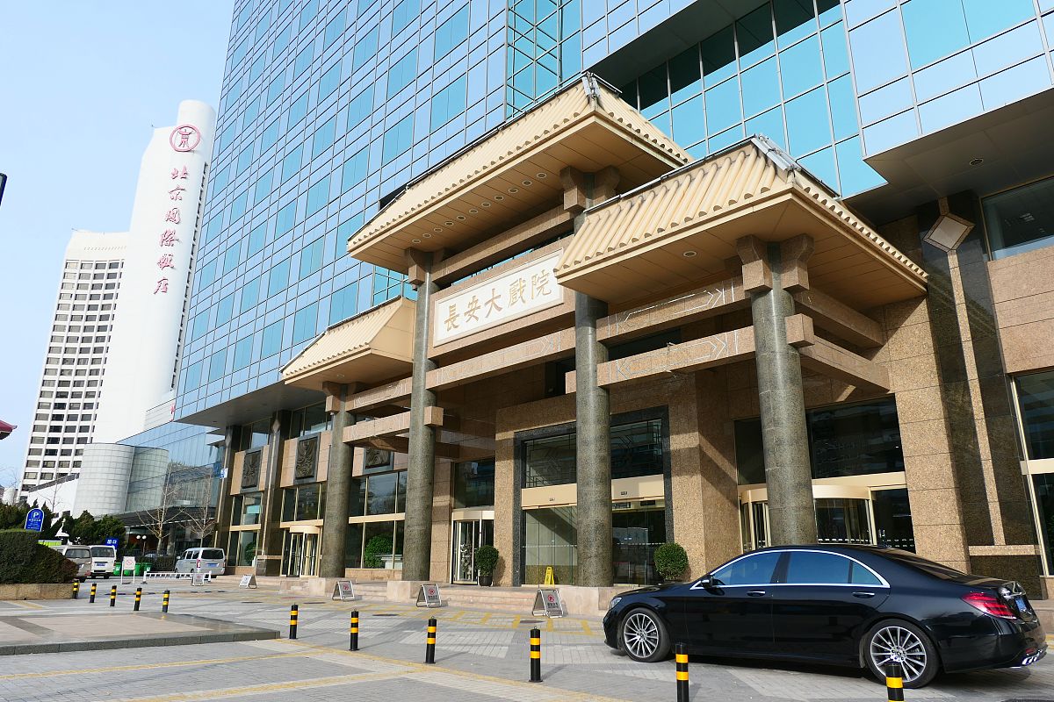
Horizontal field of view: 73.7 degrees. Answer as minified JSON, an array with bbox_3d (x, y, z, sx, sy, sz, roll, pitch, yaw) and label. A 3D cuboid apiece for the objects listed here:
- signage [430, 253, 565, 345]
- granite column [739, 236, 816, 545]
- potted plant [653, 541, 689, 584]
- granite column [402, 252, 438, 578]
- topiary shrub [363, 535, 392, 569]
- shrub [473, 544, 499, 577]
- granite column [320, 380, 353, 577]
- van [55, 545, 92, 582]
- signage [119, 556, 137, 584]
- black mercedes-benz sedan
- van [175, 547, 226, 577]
[{"bbox_3d":[-1.208,-1.710,24.687,0.200,1.900,6.850,15,-22,-41],"label":"signage"},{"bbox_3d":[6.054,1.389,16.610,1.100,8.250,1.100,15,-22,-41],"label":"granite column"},{"bbox_3d":[3.680,5.585,18.174,0.900,1.220,0.900,15,-22,-40],"label":"potted plant"},{"bbox_3d":[-3.911,2.200,26.961,1.000,12.600,1.000,0,-16,0],"label":"granite column"},{"bbox_3d":[-5.945,8.182,28.392,1.250,1.550,1.300,15,-22,-40],"label":"topiary shrub"},{"bbox_3d":[-1.561,8.291,27.749,0.970,1.220,0.970,0,-16,0],"label":"shrub"},{"bbox_3d":[-8.038,5.500,30.380,1.000,8.250,1.000,15,-22,-41],"label":"granite column"},{"bbox_3d":[-28.691,13.344,43.987,1.770,1.980,4.800,15,-22,-40],"label":"van"},{"bbox_3d":[-19.970,11.088,35.431,0.680,1.343,0.500,13,-20,-35],"label":"signage"},{"bbox_3d":[3.450,3.320,9.140,5.260,1.490,1.910,-13,-21,38],"label":"black mercedes-benz sedan"},{"bbox_3d":[-23.462,15.261,50.452,1.860,1.970,4.950,15,-22,-40],"label":"van"}]

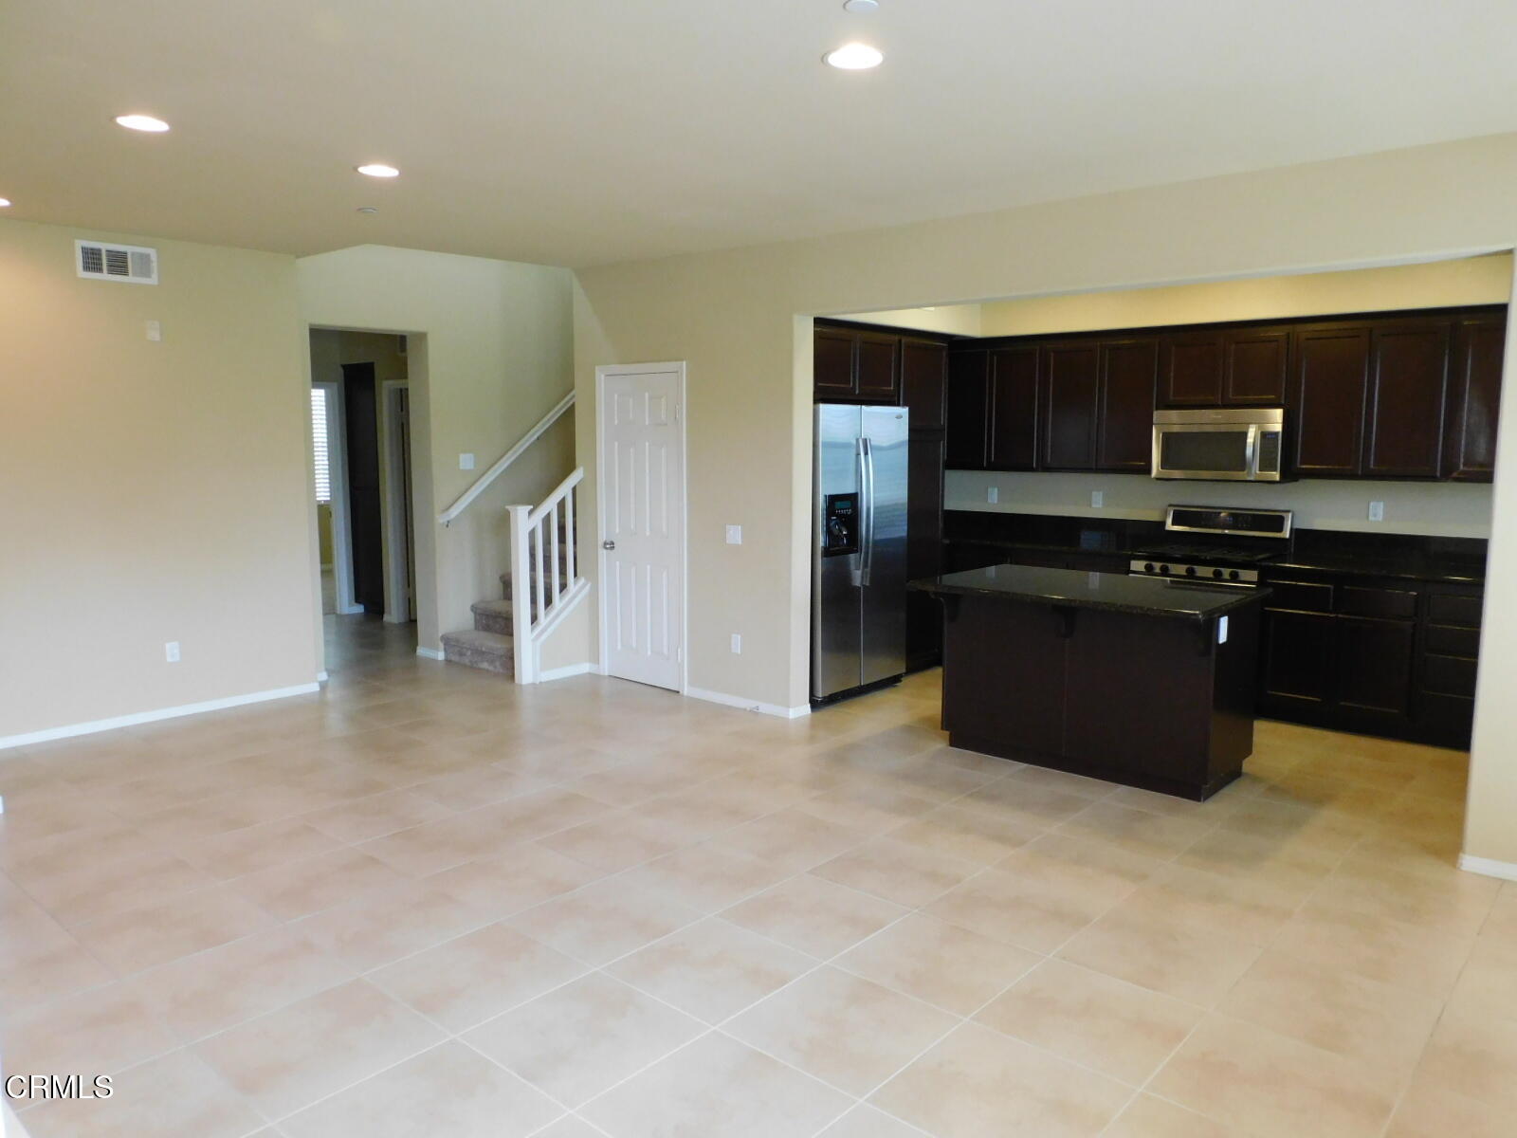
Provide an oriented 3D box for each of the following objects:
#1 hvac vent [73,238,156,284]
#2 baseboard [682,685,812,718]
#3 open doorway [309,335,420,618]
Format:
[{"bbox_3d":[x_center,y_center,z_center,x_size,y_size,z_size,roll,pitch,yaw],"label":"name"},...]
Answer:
[{"bbox_3d":[-3.543,-1.695,5.826,0.030,0.200,0.405,6,9,42],"label":"hvac vent"},{"bbox_3d":[-0.072,0.799,6.446,0.870,0.070,0.170,6,9,42],"label":"baseboard"},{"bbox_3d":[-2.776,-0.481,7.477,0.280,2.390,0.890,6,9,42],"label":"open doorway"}]

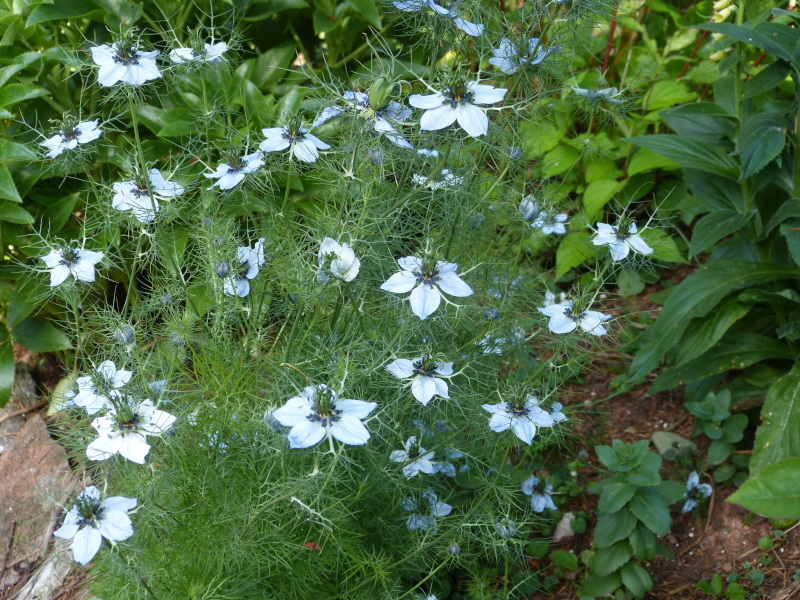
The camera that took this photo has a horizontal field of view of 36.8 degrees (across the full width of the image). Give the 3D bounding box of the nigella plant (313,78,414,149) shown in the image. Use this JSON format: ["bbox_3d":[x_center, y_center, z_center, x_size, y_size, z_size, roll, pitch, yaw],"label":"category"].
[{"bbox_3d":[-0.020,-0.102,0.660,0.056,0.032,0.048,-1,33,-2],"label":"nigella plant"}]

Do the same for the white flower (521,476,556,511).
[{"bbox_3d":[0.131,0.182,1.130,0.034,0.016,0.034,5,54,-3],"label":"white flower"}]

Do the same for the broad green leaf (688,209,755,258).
[{"bbox_3d":[0.334,-0.069,1.250,0.088,0.020,0.042,-34,41,-17],"label":"broad green leaf"}]

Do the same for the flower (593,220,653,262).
[{"bbox_3d":[0.172,-0.047,0.930,0.046,0.020,0.041,7,44,10],"label":"flower"}]

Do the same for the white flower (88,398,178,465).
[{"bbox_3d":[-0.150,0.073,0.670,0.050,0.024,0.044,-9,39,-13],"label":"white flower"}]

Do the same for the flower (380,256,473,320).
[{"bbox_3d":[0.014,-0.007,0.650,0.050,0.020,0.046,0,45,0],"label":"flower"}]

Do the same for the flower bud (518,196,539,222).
[{"bbox_3d":[0.088,-0.062,0.820,0.015,0.018,0.015,0,25,0],"label":"flower bud"}]

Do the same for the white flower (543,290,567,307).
[{"bbox_3d":[0.138,-0.001,1.070,0.026,0.016,0.024,5,43,7],"label":"white flower"}]

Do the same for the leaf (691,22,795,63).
[{"bbox_3d":[0.324,-0.243,1.140,0.108,0.027,0.040,6,28,-14],"label":"leaf"}]

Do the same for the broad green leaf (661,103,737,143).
[{"bbox_3d":[0.303,-0.179,1.220,0.079,0.016,0.047,8,64,13],"label":"broad green leaf"}]

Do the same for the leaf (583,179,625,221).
[{"bbox_3d":[0.186,-0.092,1.100,0.034,0.012,0.050,29,61,27],"label":"leaf"}]

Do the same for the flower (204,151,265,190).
[{"bbox_3d":[-0.120,-0.094,0.870,0.044,0.019,0.044,-14,27,6],"label":"flower"}]

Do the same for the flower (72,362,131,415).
[{"bbox_3d":[-0.204,0.060,0.820,0.043,0.020,0.043,-6,49,6],"label":"flower"}]

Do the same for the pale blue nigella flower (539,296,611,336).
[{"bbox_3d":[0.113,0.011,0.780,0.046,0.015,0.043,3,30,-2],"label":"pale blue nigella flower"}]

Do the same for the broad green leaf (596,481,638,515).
[{"bbox_3d":[0.157,0.143,0.870,0.026,0.008,0.034,32,60,30],"label":"broad green leaf"}]

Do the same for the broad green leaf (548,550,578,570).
[{"bbox_3d":[0.155,0.247,1.140,0.029,0.009,0.023,13,32,21],"label":"broad green leaf"}]

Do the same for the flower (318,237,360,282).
[{"bbox_3d":[-0.039,-0.026,0.780,0.028,0.028,0.025,14,28,27],"label":"flower"}]

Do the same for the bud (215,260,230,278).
[{"bbox_3d":[-0.121,-0.021,0.820,0.011,0.013,0.011,0,25,0],"label":"bud"}]

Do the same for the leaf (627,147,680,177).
[{"bbox_3d":[0.255,-0.139,1.200,0.056,0.018,0.042,3,39,8],"label":"leaf"}]

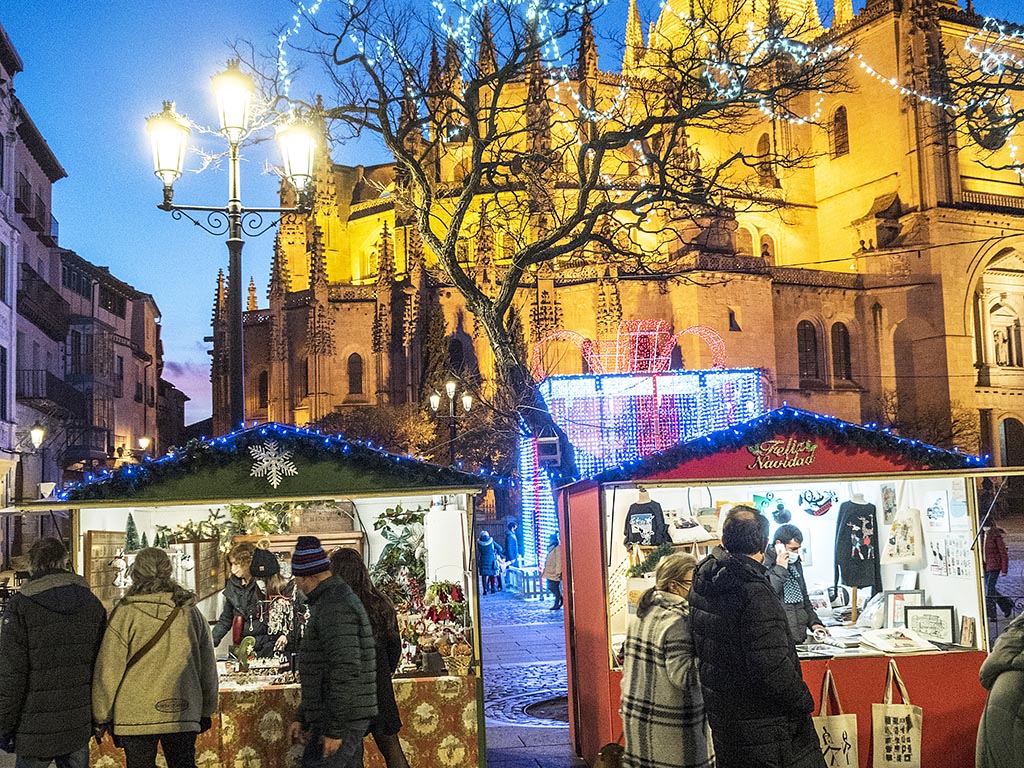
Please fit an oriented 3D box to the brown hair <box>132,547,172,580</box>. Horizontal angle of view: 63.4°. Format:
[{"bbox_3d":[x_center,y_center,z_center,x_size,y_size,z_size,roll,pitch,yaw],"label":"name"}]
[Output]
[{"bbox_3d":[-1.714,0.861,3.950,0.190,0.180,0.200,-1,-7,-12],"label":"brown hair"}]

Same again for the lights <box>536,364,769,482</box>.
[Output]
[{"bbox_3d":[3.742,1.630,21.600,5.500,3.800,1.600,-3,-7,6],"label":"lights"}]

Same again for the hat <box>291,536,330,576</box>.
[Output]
[{"bbox_3d":[-1.019,0.875,4.200,0.210,0.190,0.190,-18,-13,39],"label":"hat"}]

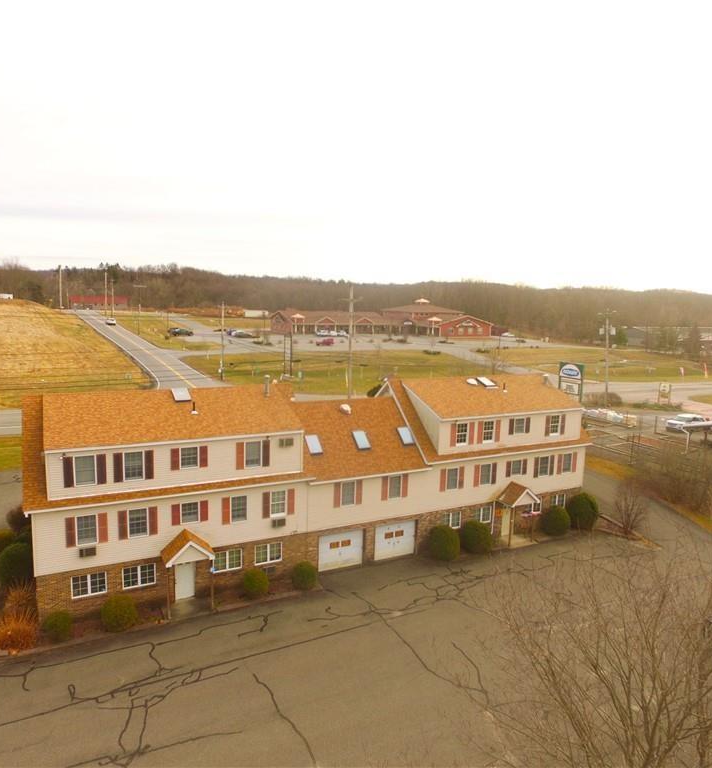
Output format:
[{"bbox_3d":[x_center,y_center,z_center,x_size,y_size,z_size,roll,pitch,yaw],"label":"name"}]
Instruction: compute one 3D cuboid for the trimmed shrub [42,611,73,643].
[{"bbox_3d":[-13.464,10.935,26.721,1.190,1.260,1.190,-3,10,-26],"label":"trimmed shrub"}]

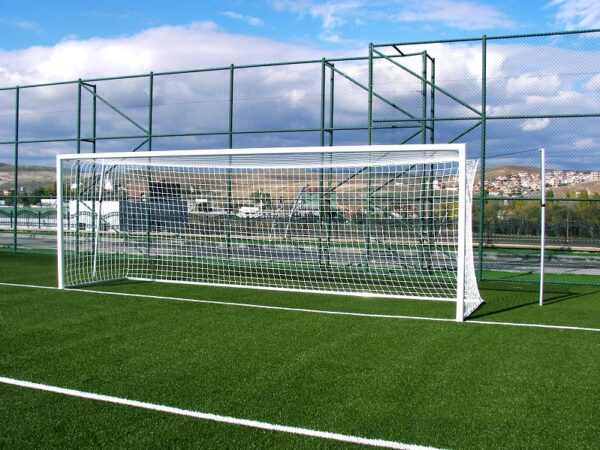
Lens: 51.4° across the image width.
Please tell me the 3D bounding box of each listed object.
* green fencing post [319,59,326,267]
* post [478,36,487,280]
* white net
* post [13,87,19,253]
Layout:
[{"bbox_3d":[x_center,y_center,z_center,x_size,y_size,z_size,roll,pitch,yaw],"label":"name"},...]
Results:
[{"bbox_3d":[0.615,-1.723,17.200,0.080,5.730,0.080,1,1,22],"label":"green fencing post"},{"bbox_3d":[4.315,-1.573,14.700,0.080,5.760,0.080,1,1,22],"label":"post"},{"bbox_3d":[-0.687,0.035,11.388,7.560,2.520,2.200,1,1,22],"label":"white net"},{"bbox_3d":[-9.717,-1.878,21.400,0.080,5.710,0.080,1,1,22],"label":"post"}]

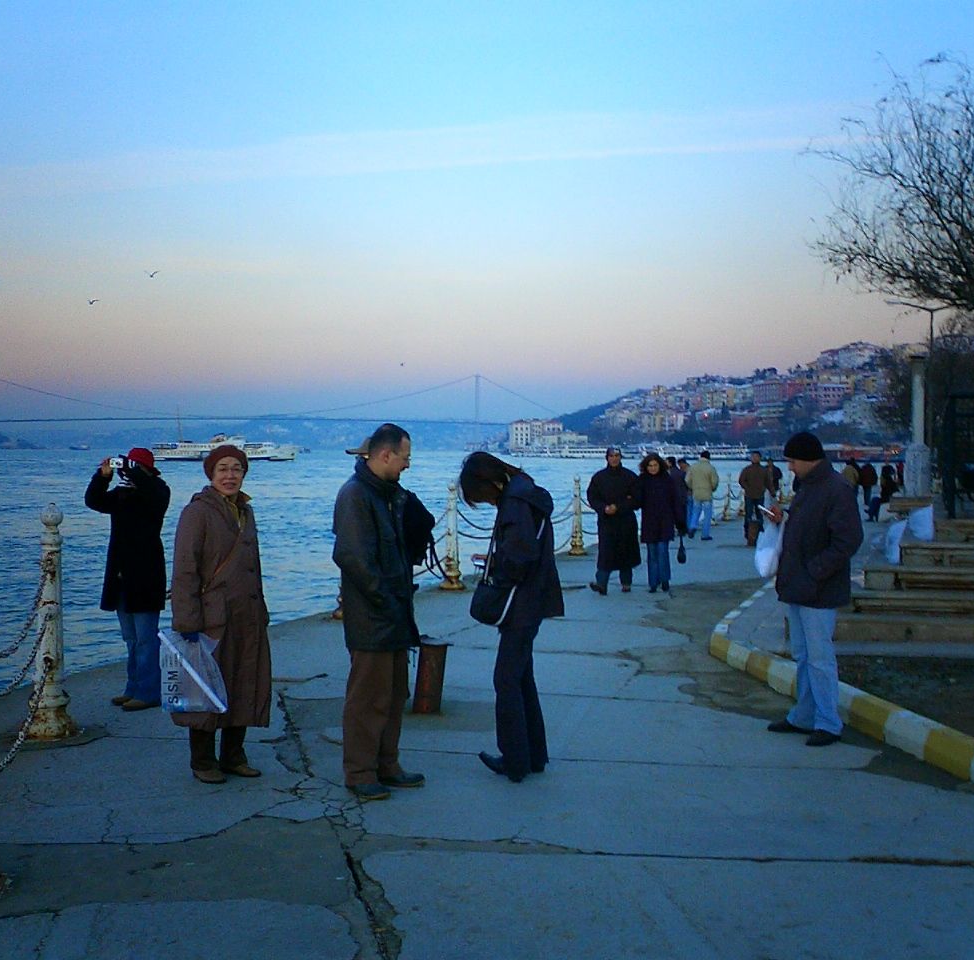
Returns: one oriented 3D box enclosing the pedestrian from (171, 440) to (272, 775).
[{"bbox_3d":[-1.320,0.648,6.802,0.530,1.640,0.420,-1,1,-30],"label":"pedestrian"}]

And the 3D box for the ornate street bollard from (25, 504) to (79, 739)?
[{"bbox_3d":[-2.502,0.803,7.880,0.310,1.320,0.310,0,1,0],"label":"ornate street bollard"}]

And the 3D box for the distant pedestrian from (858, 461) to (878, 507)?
[{"bbox_3d":[13.209,0.116,47.282,0.550,1.600,0.400,0,1,12],"label":"distant pedestrian"}]

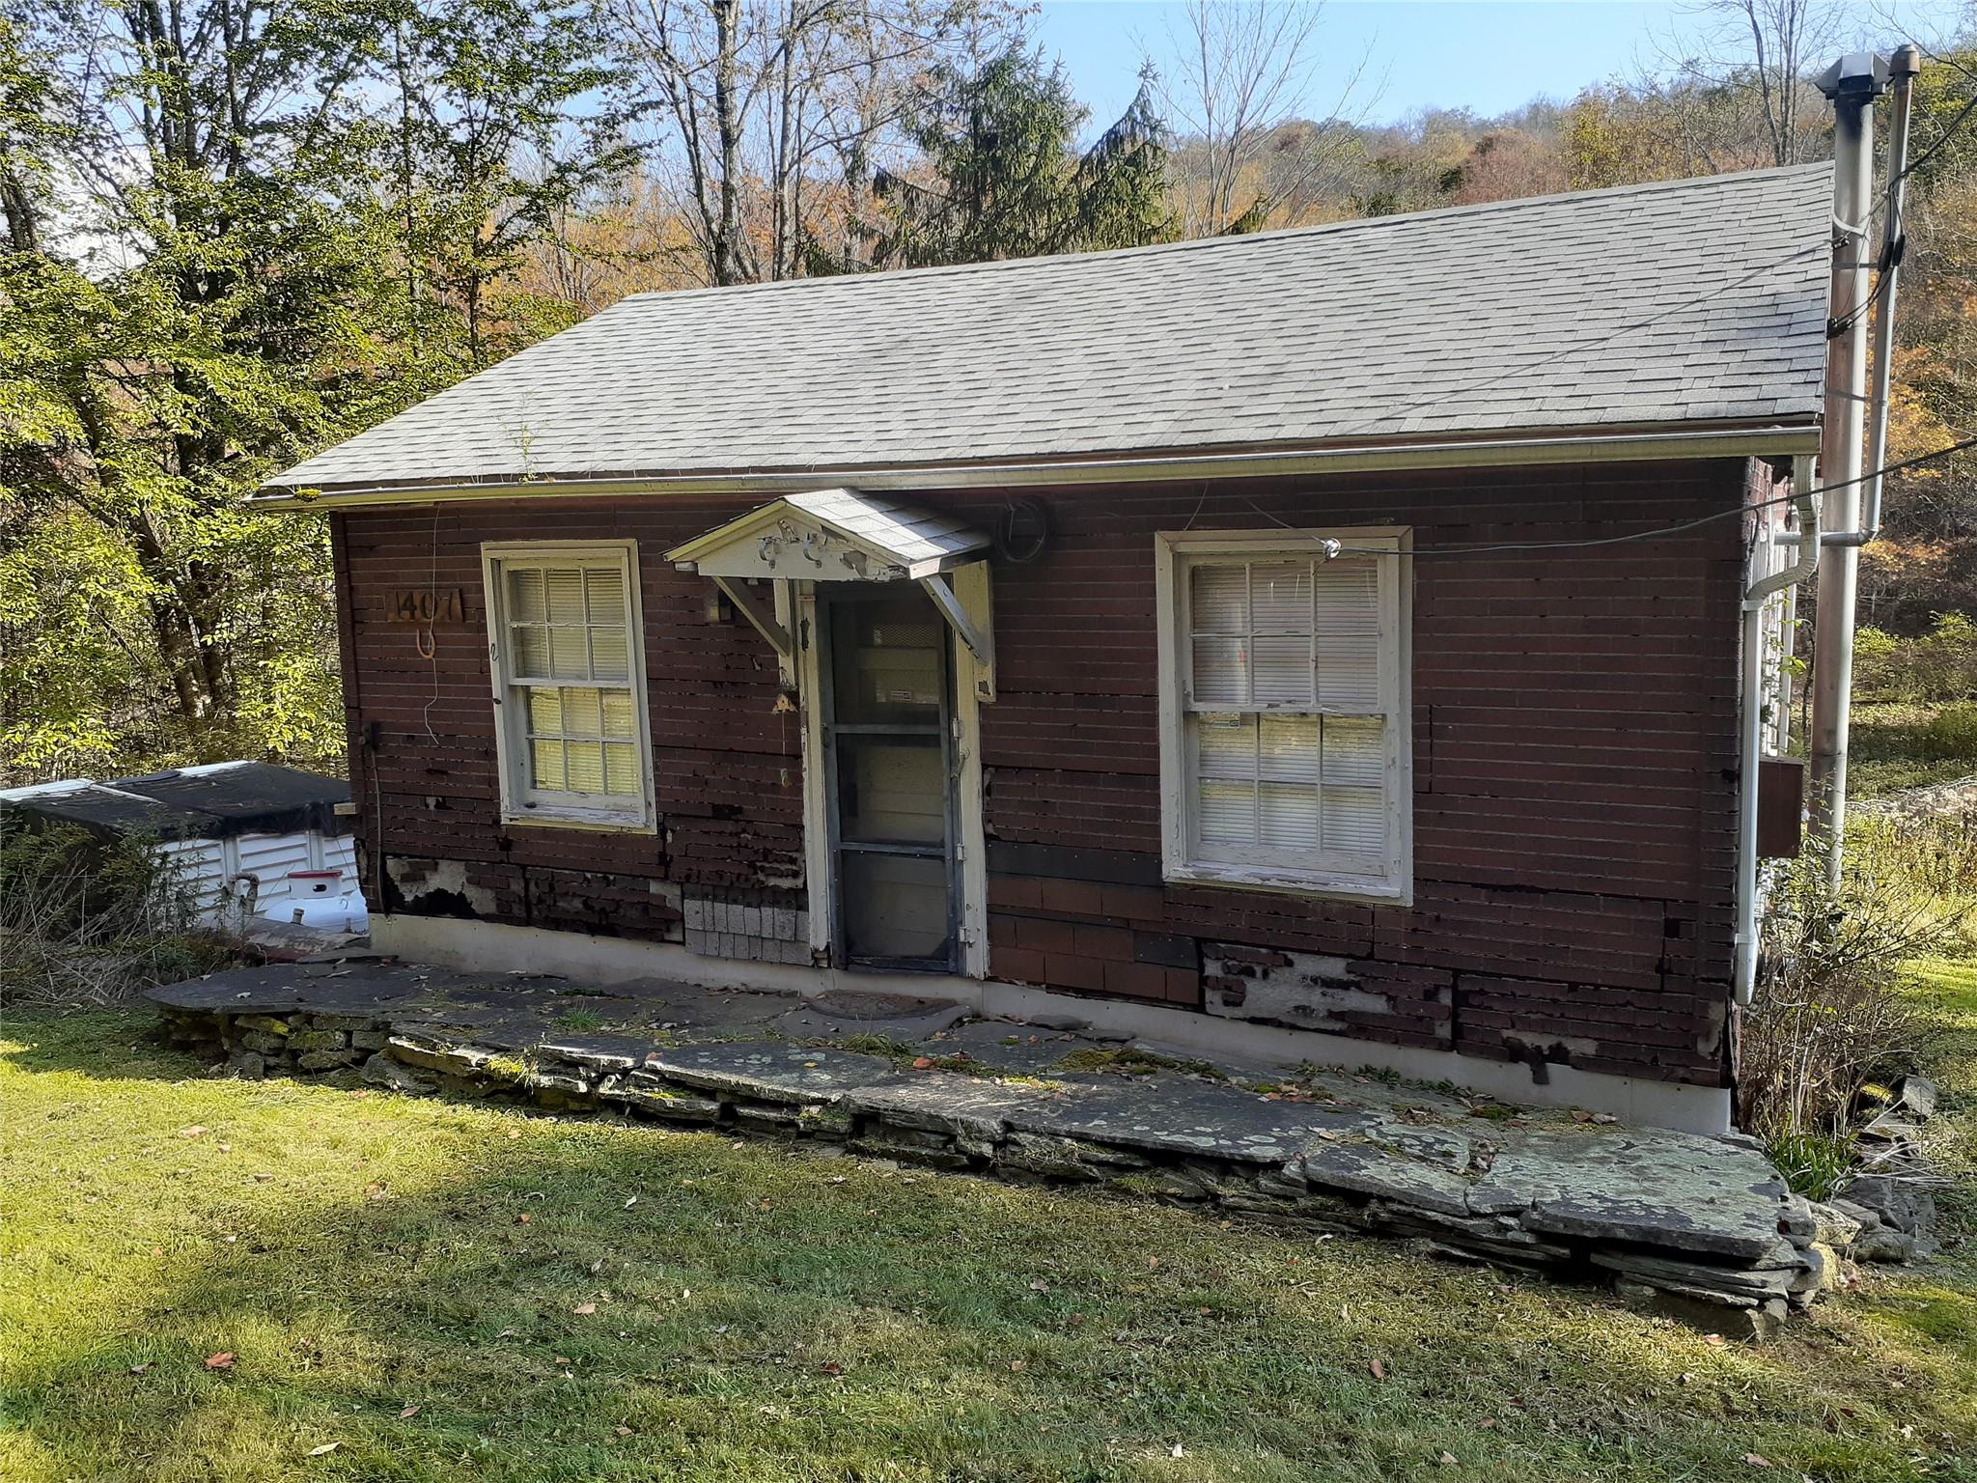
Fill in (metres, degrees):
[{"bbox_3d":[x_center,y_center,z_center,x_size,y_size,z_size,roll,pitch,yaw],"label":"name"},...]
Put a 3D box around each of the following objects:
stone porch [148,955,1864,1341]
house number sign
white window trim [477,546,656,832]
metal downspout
[{"bbox_3d":[-0.676,1.640,7.238,8.220,0.360,1.190,3,10,26],"label":"stone porch"},{"bbox_3d":[-3.184,-0.769,8.745,0.580,0.192,0.030,3,10,26],"label":"house number sign"},{"bbox_3d":[-2.253,-0.300,8.403,1.090,1.575,0.130,3,10,26],"label":"white window trim"},{"bbox_3d":[2.891,0.017,5.684,0.210,2.090,0.430,3,10,26],"label":"metal downspout"}]

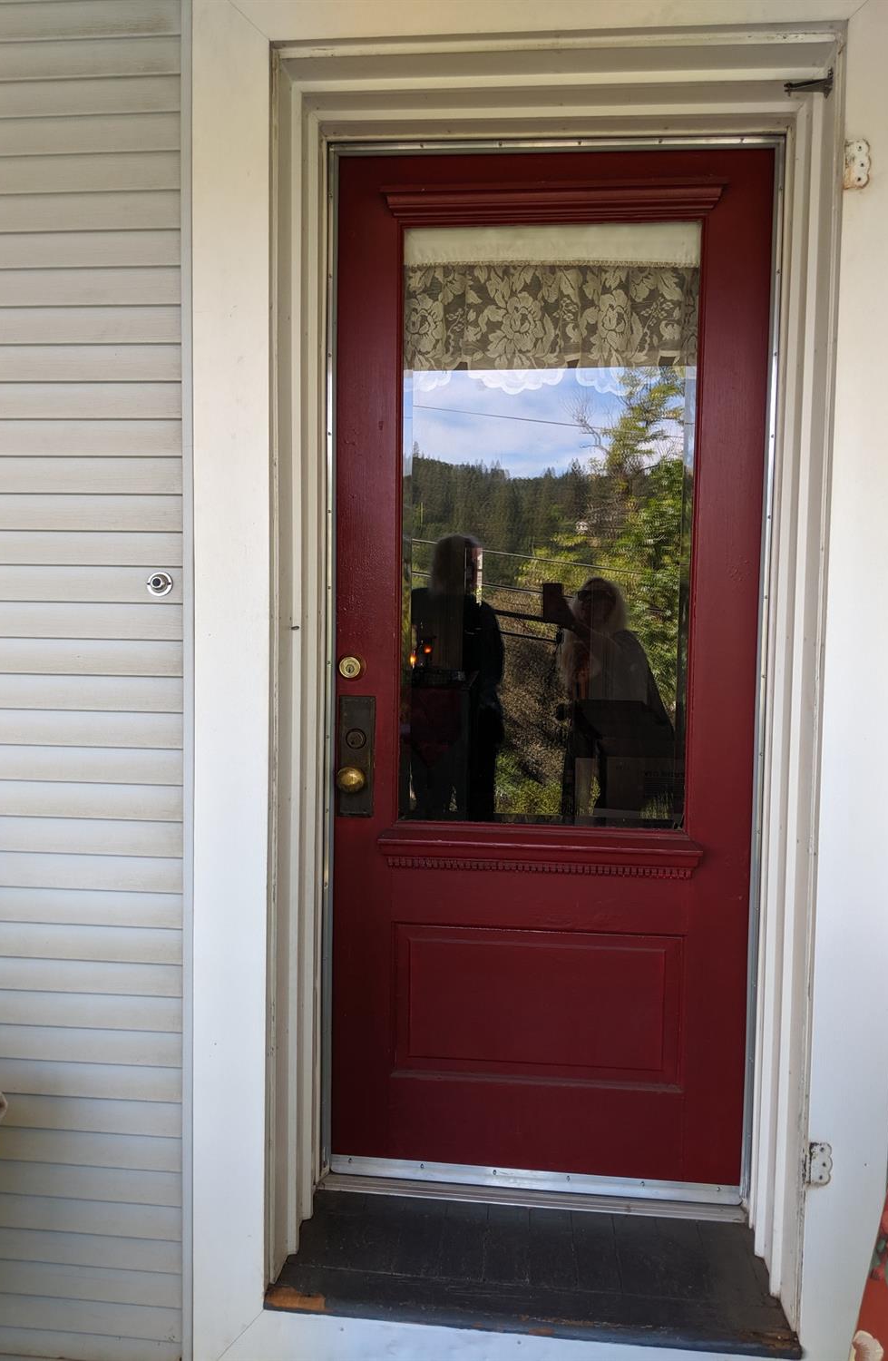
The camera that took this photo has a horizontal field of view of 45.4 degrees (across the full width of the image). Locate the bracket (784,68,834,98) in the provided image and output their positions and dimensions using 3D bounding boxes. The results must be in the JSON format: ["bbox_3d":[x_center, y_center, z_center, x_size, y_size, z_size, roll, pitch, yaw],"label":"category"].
[{"bbox_3d":[0.620,-1.019,1.813,0.075,0.036,0.044,1,3,5],"label":"bracket"}]

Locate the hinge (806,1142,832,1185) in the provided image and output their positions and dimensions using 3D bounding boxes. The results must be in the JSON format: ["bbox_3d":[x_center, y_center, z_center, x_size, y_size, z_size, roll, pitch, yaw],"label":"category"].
[{"bbox_3d":[0.635,0.818,1.796,0.044,0.077,0.010,1,3,5],"label":"hinge"}]

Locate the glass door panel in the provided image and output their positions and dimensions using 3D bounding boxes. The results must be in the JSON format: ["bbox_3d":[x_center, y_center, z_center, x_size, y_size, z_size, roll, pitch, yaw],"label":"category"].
[{"bbox_3d":[0.204,-0.301,2.135,0.585,1.200,0.025,1,3,5],"label":"glass door panel"}]

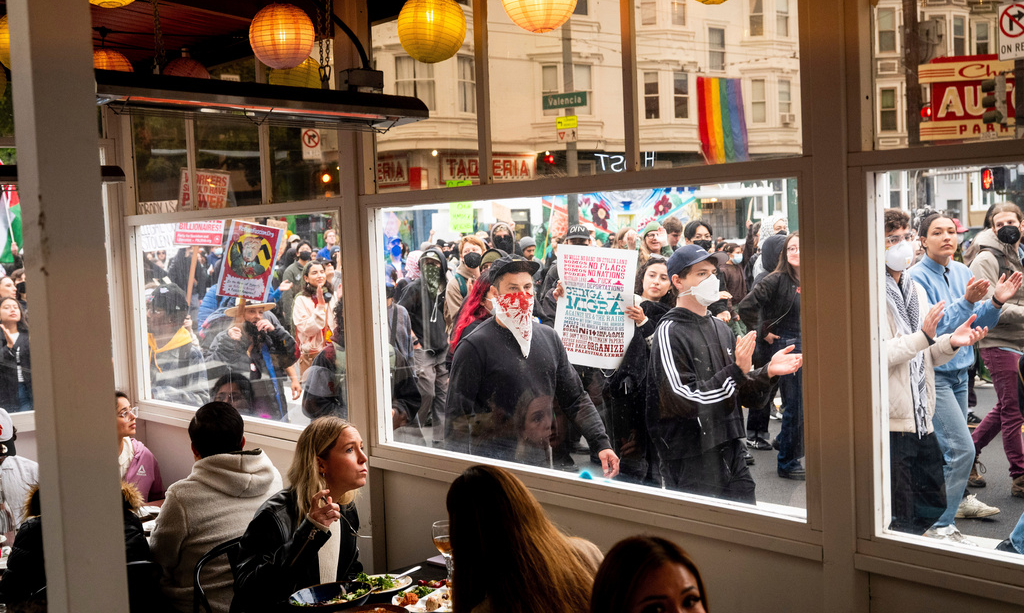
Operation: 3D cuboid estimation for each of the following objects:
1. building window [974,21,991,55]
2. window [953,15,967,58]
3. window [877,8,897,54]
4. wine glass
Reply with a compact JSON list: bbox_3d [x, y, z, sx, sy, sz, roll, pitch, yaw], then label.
[{"bbox_3d":[21.825,-12.316,58.058,0.696,1.855,0.150,-3,4,-4],"label":"building window"},{"bbox_3d":[19.852,-11.950,55.500,0.920,1.850,0.150,-5,5,-39],"label":"window"},{"bbox_3d":[15.909,-11.707,53.127,0.798,1.953,0.150,-3,4,-4],"label":"window"},{"bbox_3d":[-0.187,0.740,3.708,0.095,0.200,0.095,-2,4,0],"label":"wine glass"}]

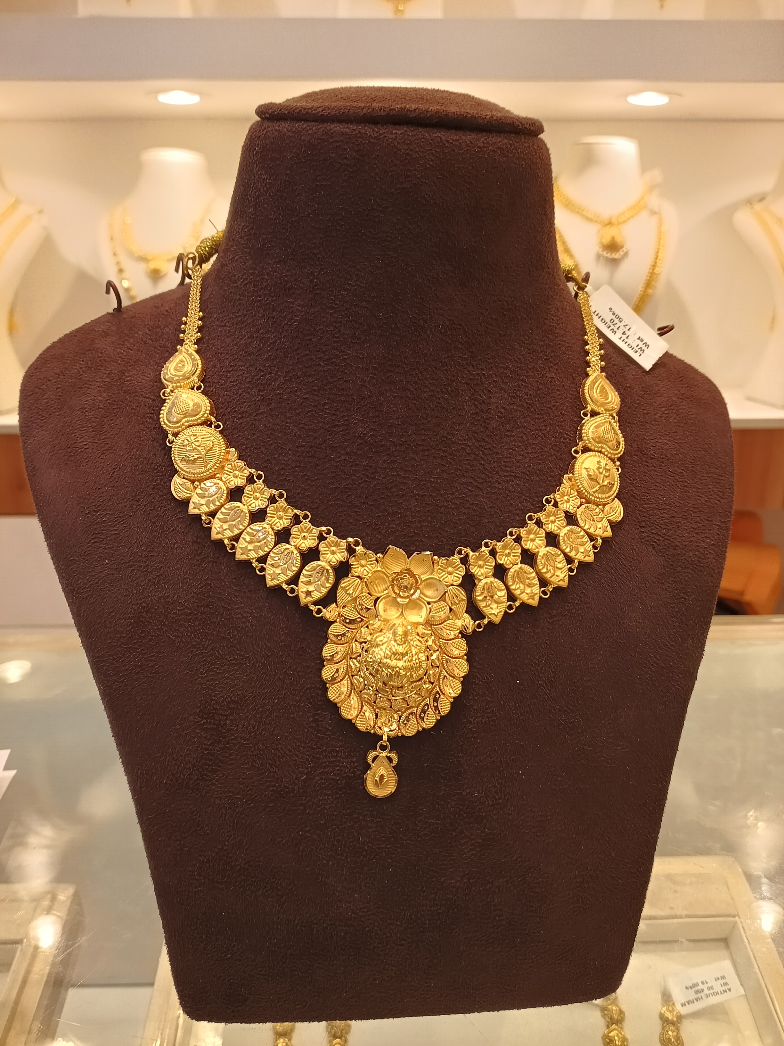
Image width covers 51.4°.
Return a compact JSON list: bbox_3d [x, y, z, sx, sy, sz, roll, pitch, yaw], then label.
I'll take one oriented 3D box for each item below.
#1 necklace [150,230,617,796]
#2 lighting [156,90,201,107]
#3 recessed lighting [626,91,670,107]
[{"bbox_3d":[0.000,-0.011,0.290,0.160,0.195,0.070,2,7,-5],"label":"necklace"},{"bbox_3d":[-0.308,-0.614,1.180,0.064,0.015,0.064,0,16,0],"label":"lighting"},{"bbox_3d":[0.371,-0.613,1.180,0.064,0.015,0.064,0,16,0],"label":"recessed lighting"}]

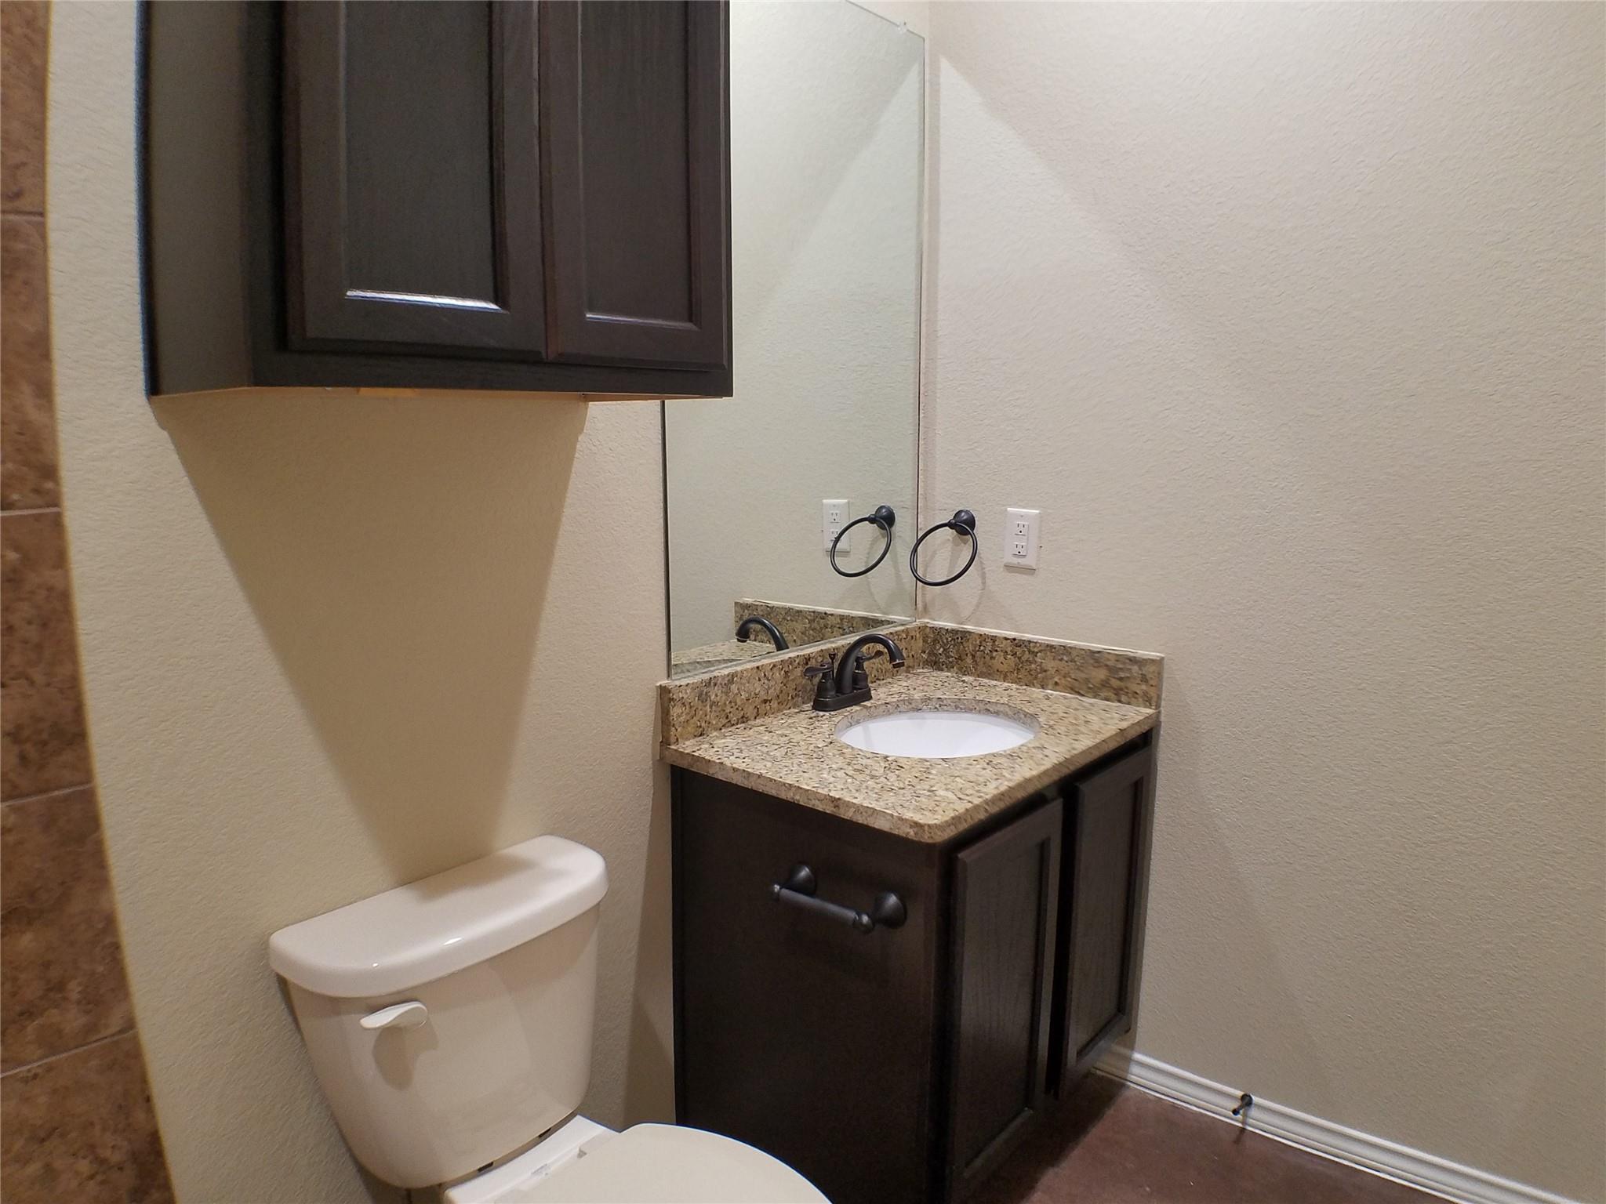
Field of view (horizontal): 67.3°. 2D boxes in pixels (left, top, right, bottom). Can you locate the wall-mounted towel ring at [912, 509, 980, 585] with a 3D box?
[{"bbox_3d":[0.301,-0.109,2.486,0.149,0.143,0.124,9,14,40],"label":"wall-mounted towel ring"}]

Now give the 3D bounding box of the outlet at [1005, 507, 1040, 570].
[{"bbox_3d":[0.442,-0.127,2.437,0.071,0.115,0.010,9,14,40],"label":"outlet"}]

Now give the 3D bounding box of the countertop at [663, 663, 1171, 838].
[{"bbox_3d":[0.220,0.242,2.188,0.559,0.030,0.774,9,14,40],"label":"countertop"}]

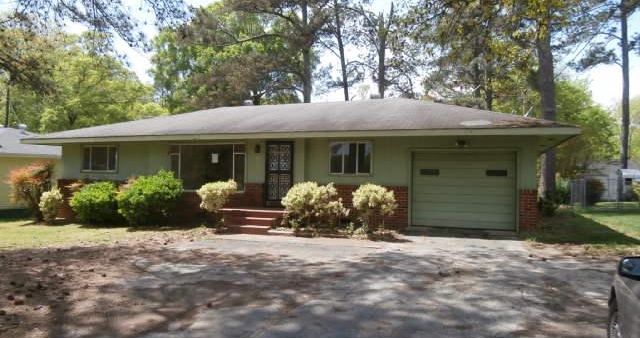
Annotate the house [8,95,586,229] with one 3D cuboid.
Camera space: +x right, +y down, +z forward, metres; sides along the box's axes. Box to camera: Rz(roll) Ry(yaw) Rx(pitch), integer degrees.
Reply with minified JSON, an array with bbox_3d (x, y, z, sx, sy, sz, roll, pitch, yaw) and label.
[{"bbox_3d":[-0.865,-0.477,18.921,19.110,4.680,10.570,0,-1,20],"label":"house"}]

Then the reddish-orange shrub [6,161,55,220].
[{"bbox_3d":[-11.065,0.800,16.900,1.700,2.280,1.650,0,-1,20],"label":"reddish-orange shrub"}]

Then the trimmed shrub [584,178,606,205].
[{"bbox_3d":[12.868,1.069,20.800,0.850,1.250,0.850,0,-1,20],"label":"trimmed shrub"}]

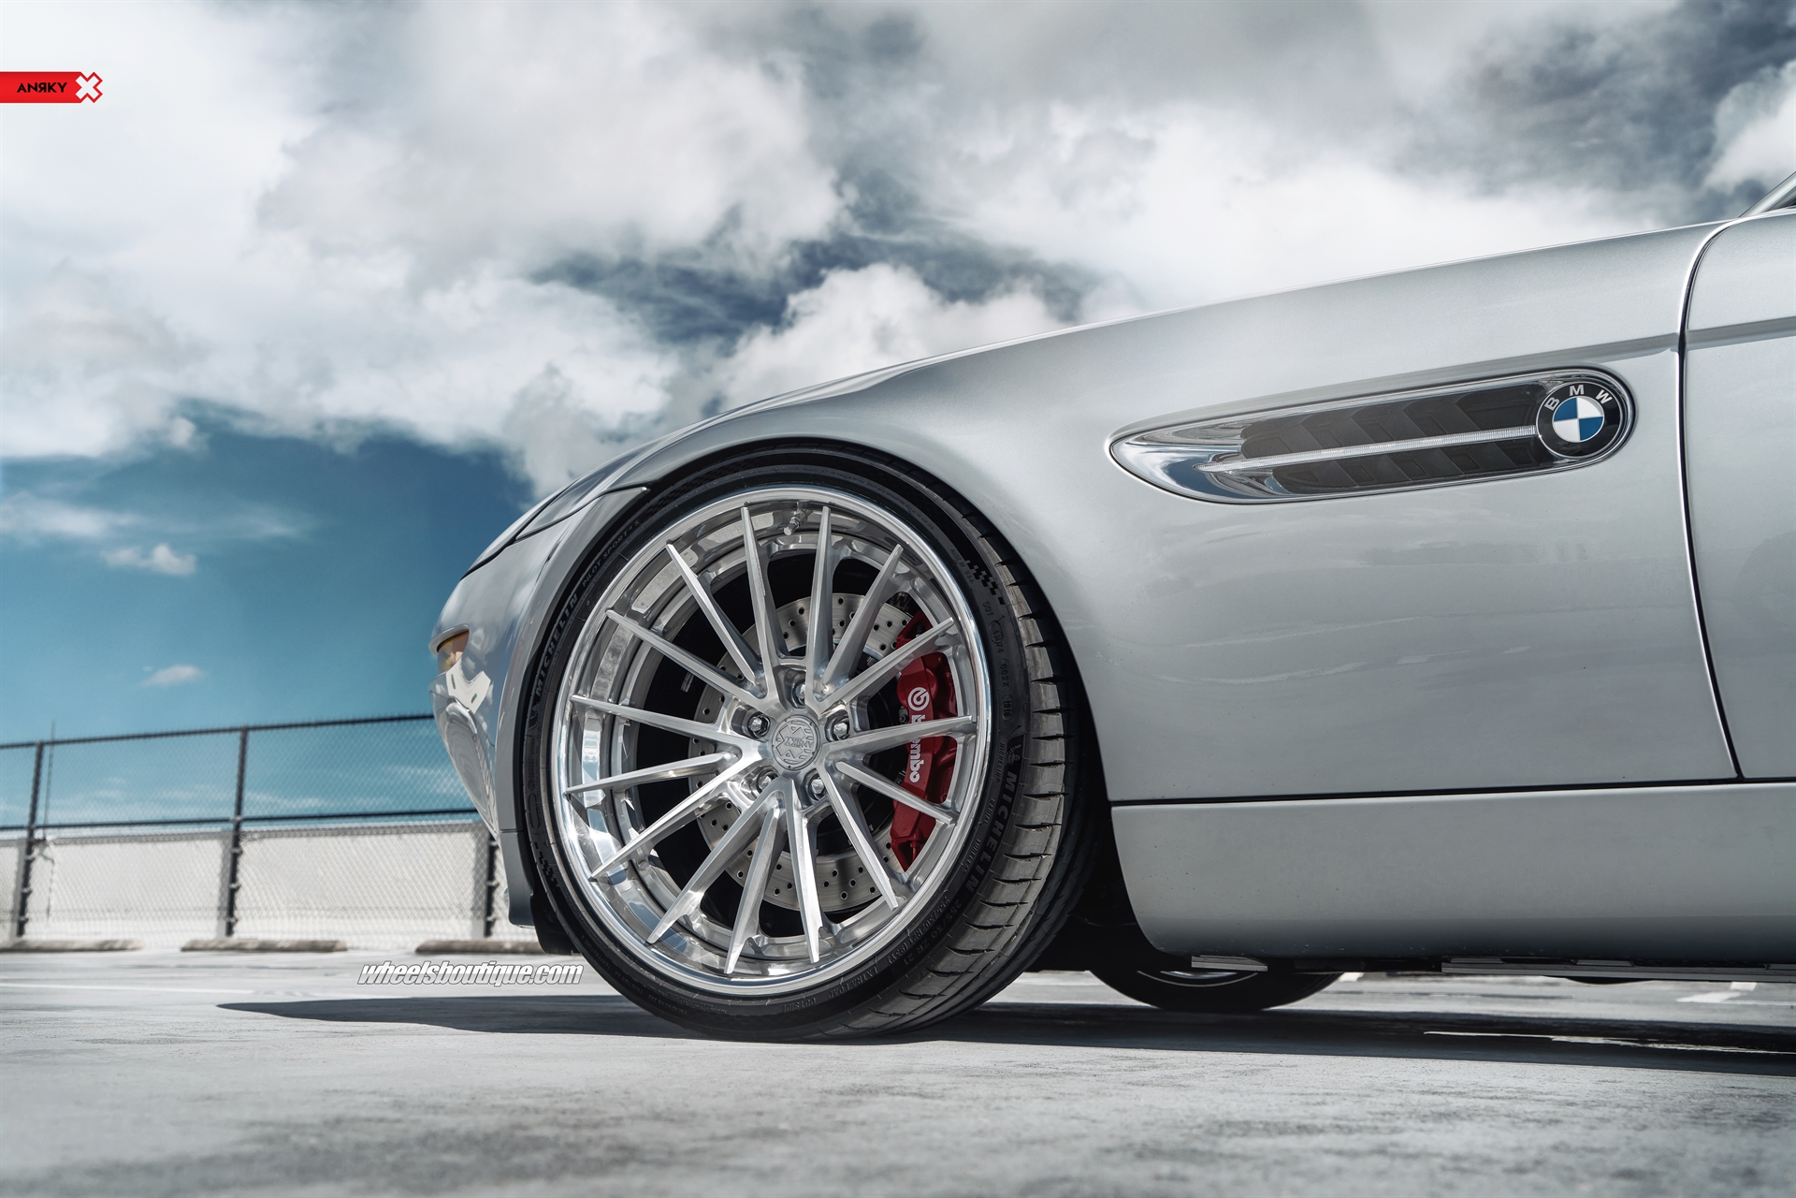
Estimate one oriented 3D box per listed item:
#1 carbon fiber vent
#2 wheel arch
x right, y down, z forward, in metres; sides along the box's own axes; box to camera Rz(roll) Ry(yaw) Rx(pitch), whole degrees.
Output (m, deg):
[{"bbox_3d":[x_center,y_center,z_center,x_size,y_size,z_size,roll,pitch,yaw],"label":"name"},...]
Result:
[{"bbox_3d":[0.442,-0.141,1.635,0.495,0.105,0.040,-6,-14,27],"label":"carbon fiber vent"},{"bbox_3d":[-0.080,0.121,1.967,0.790,0.600,0.240,-6,-14,27],"label":"wheel arch"}]

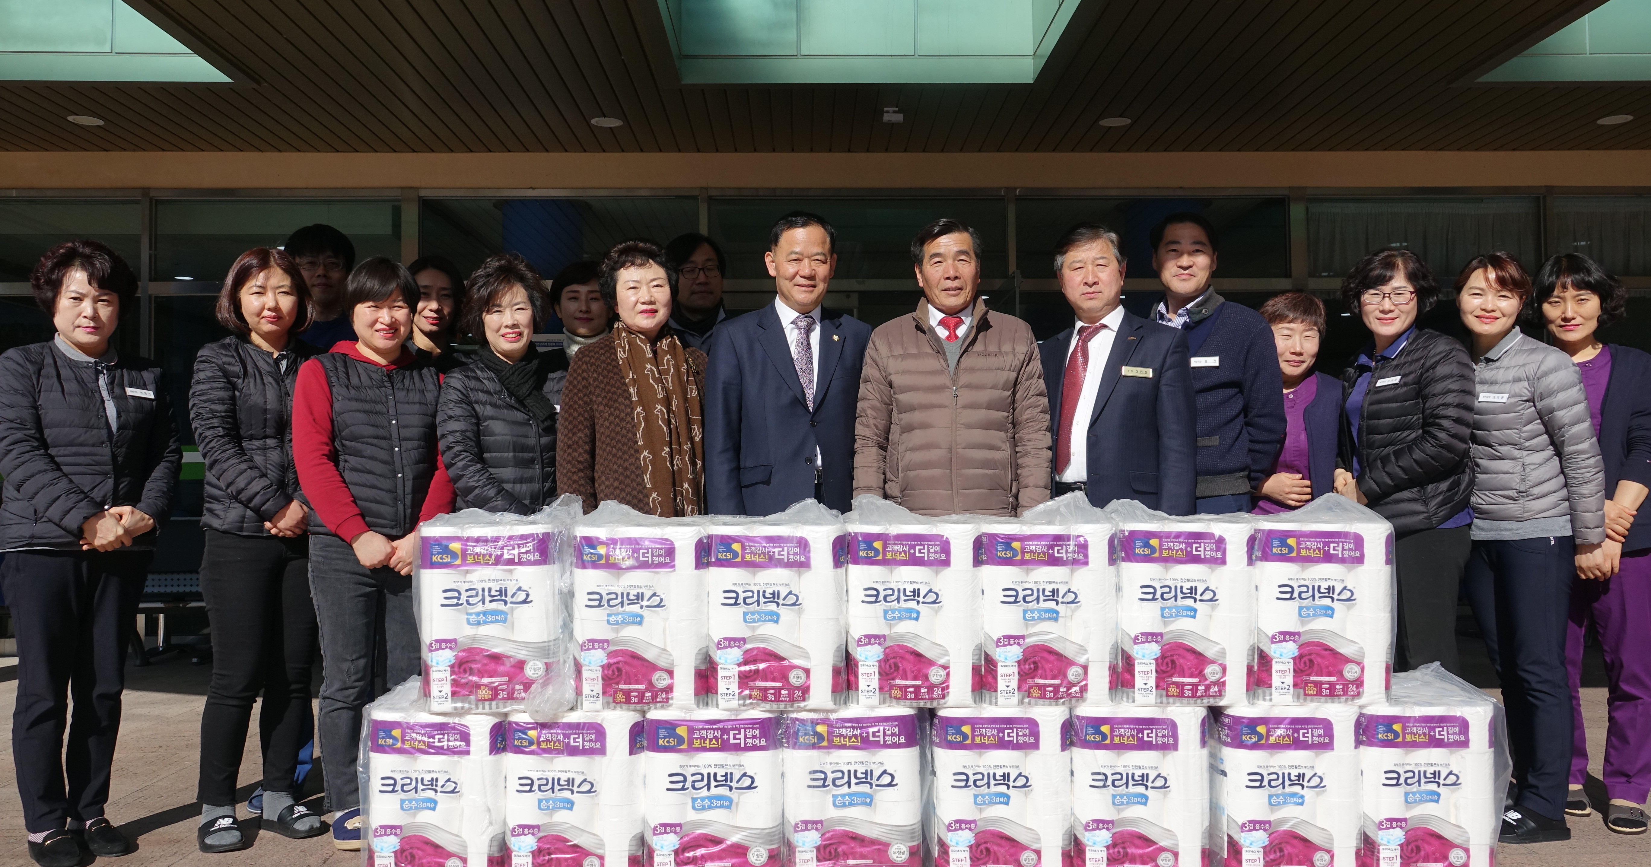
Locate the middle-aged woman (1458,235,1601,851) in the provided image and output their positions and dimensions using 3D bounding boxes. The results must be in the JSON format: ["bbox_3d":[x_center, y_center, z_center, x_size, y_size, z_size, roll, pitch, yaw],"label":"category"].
[{"bbox_3d":[1.960,0.294,3.430,0.420,1.602,0.340,-2,-3,38],"label":"middle-aged woman"}]

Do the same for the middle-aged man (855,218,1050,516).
[{"bbox_3d":[0.338,0.262,3.292,0.530,1.677,0.310,-1,-2,5],"label":"middle-aged man"}]

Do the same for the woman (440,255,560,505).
[{"bbox_3d":[-0.875,0.303,3.351,0.460,1.585,0.320,1,-3,-36],"label":"woman"}]

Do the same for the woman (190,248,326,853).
[{"bbox_3d":[-1.572,0.301,3.441,0.410,1.639,0.330,1,-3,-28],"label":"woman"}]

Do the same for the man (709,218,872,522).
[{"bbox_3d":[-0.091,0.255,3.292,0.490,1.698,0.300,0,-2,-6],"label":"man"}]

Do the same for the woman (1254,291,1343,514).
[{"bbox_3d":[1.344,0.341,3.539,0.450,1.500,0.300,-1,-2,20],"label":"woman"}]

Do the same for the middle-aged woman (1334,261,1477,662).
[{"bbox_3d":[1.589,0.291,3.371,0.360,1.585,0.460,1,-3,-38],"label":"middle-aged woman"}]

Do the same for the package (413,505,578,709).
[{"bbox_3d":[-0.799,0.427,3.015,0.350,0.470,0.235,0,-2,-2],"label":"package"}]

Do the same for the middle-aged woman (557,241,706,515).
[{"bbox_3d":[-0.512,0.294,3.311,0.440,1.628,0.310,0,-3,-16],"label":"middle-aged woman"}]

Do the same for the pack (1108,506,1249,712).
[{"bbox_3d":[0.849,0.428,3.046,0.330,0.445,0.230,0,-2,-1],"label":"pack"}]

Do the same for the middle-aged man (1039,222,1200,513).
[{"bbox_3d":[0.779,0.257,3.363,0.520,1.660,0.310,-2,-3,36],"label":"middle-aged man"}]

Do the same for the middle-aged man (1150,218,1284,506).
[{"bbox_3d":[1.072,0.233,3.553,0.500,1.747,0.310,-1,-2,14],"label":"middle-aged man"}]

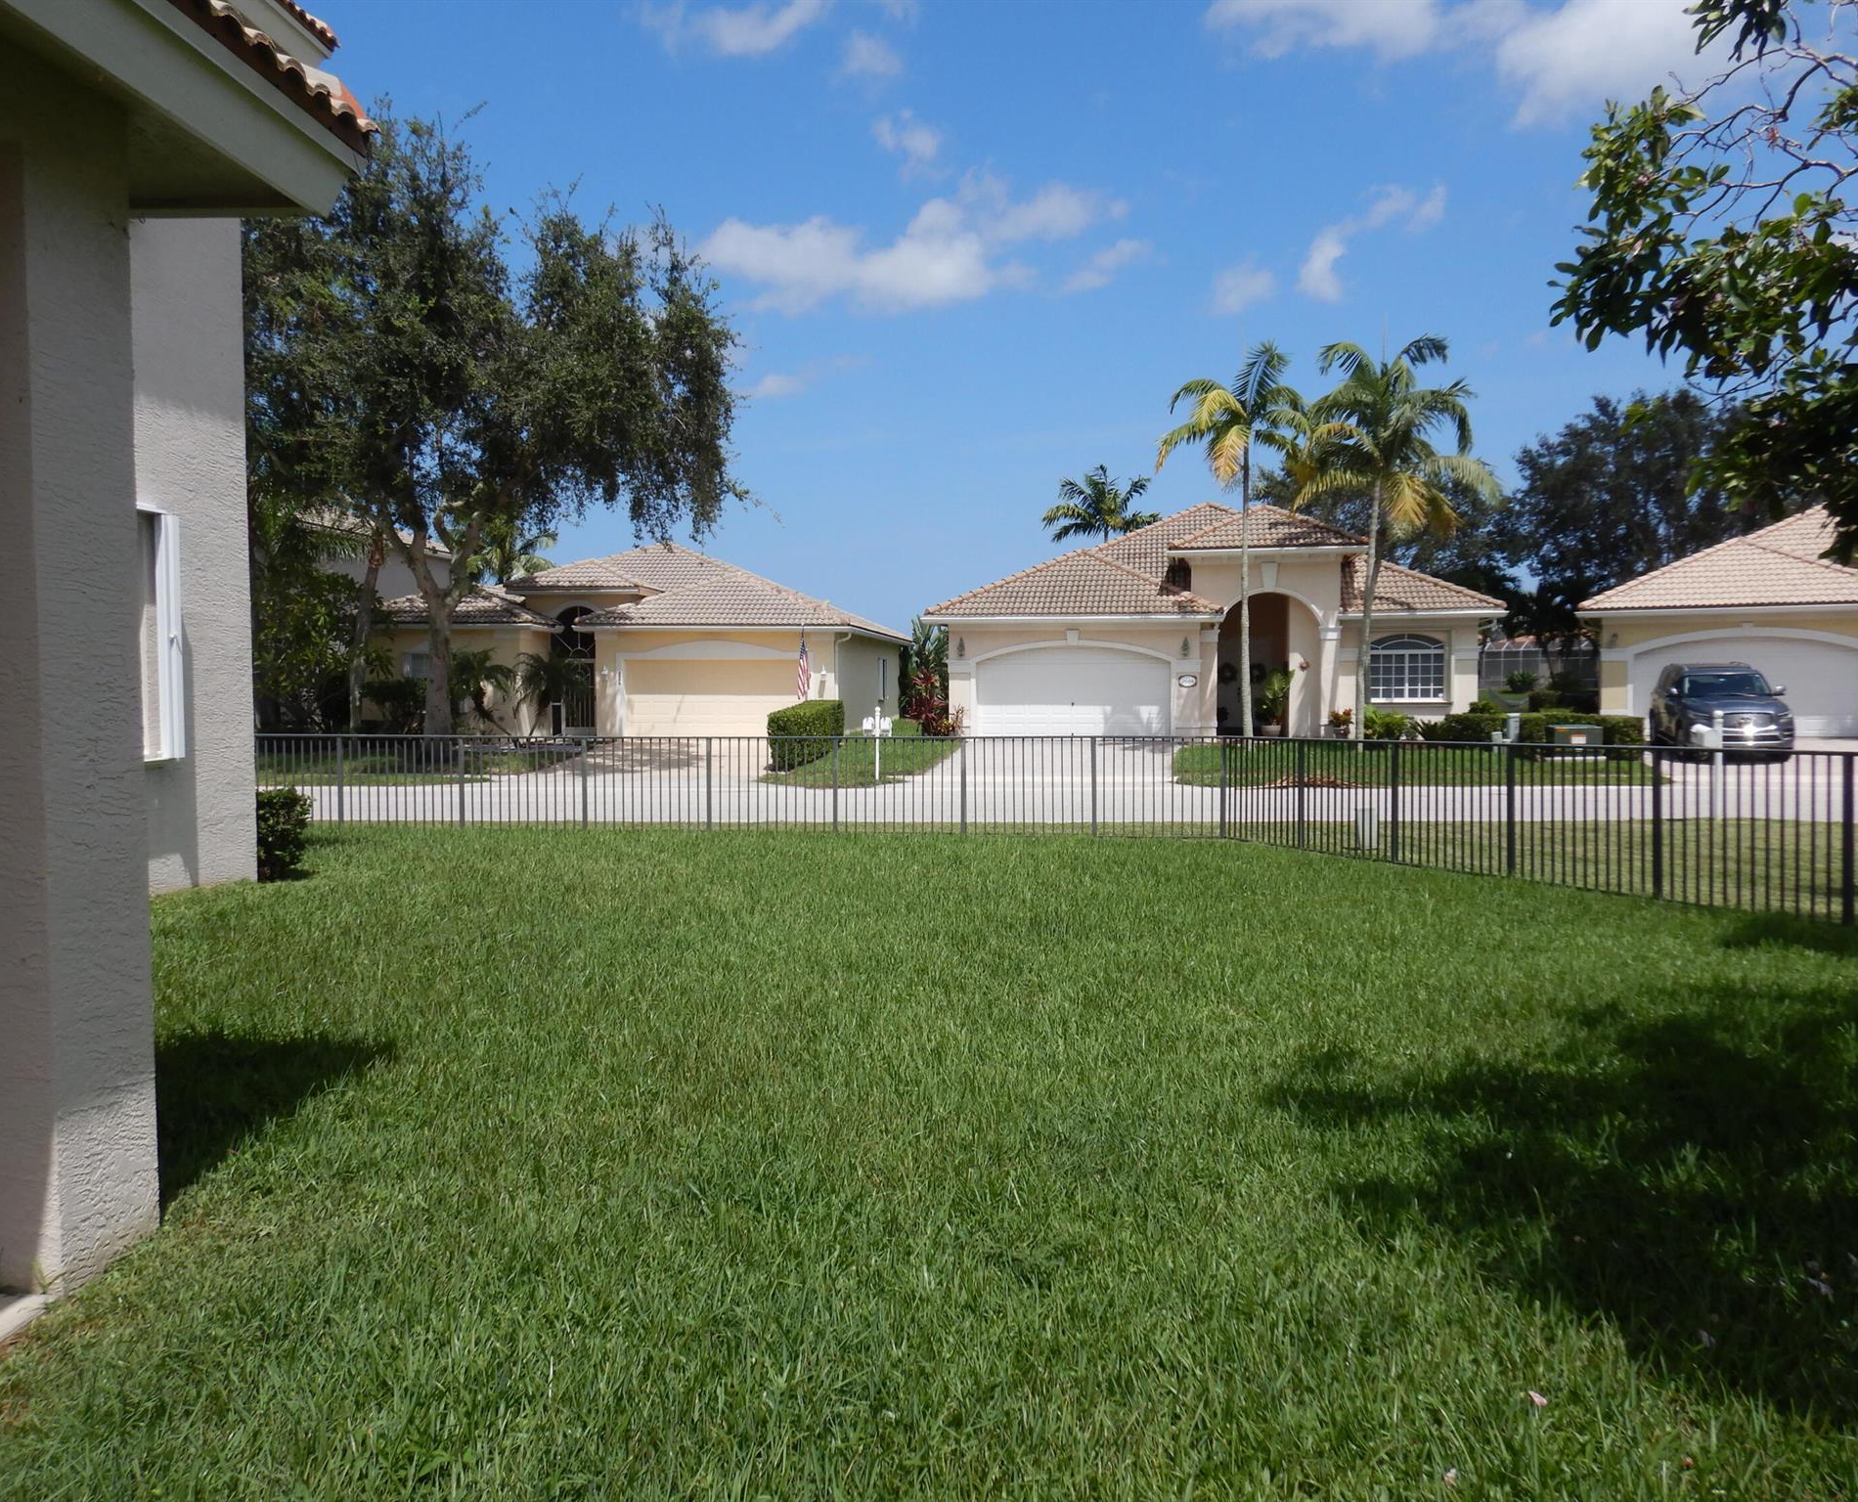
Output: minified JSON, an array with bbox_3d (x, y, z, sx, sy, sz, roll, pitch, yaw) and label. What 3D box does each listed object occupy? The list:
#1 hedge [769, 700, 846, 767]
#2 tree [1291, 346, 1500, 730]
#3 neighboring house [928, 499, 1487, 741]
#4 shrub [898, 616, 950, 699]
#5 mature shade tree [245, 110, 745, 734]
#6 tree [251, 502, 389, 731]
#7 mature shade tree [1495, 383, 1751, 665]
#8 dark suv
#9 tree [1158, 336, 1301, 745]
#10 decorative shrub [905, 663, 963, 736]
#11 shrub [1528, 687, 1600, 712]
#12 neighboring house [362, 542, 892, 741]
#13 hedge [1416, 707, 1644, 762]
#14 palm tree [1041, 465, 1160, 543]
[{"bbox_3d":[-2.852,-0.443,33.022,0.950,1.250,6.100,0,3,6],"label":"hedge"},{"bbox_3d":[10.350,-4.580,30.800,4.500,9.200,4.400,0,1,12],"label":"tree"},{"bbox_3d":[8.100,-3.800,40.600,13.700,6.700,15.000,0,1,12],"label":"neighboring house"},{"bbox_3d":[0.000,-2.200,36.400,1.500,2.800,1.500,0,1,12],"label":"shrub"},{"bbox_3d":[-10.635,-6.750,31.883,12.200,14.000,11.500,0,3,4],"label":"mature shade tree"},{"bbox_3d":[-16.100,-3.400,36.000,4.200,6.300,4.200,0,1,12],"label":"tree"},{"bbox_3d":[28.572,-8.175,56.653,11.500,13.200,11.000,1,3,24],"label":"mature shade tree"},{"bbox_3d":[16.100,-0.800,28.300,2.030,1.920,5.200,0,2,22],"label":"dark suv"},{"bbox_3d":[6.800,-4.600,31.300,3.500,9.200,3.500,0,1,12],"label":"tree"},{"bbox_3d":[0.093,-1.264,34.982,1.500,1.850,1.400,0,3,5],"label":"decorative shrub"},{"bbox_3d":[19.687,-1.323,42.996,2.300,1.050,1.300,1,3,24],"label":"shrub"},{"bbox_3d":[-8.542,-3.849,46.755,14.200,6.000,17.800,0,3,4],"label":"neighboring house"},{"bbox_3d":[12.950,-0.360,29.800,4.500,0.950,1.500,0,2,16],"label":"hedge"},{"bbox_3d":[6.854,-6.461,55.737,4.700,10.100,4.700,0,3,5],"label":"palm tree"}]

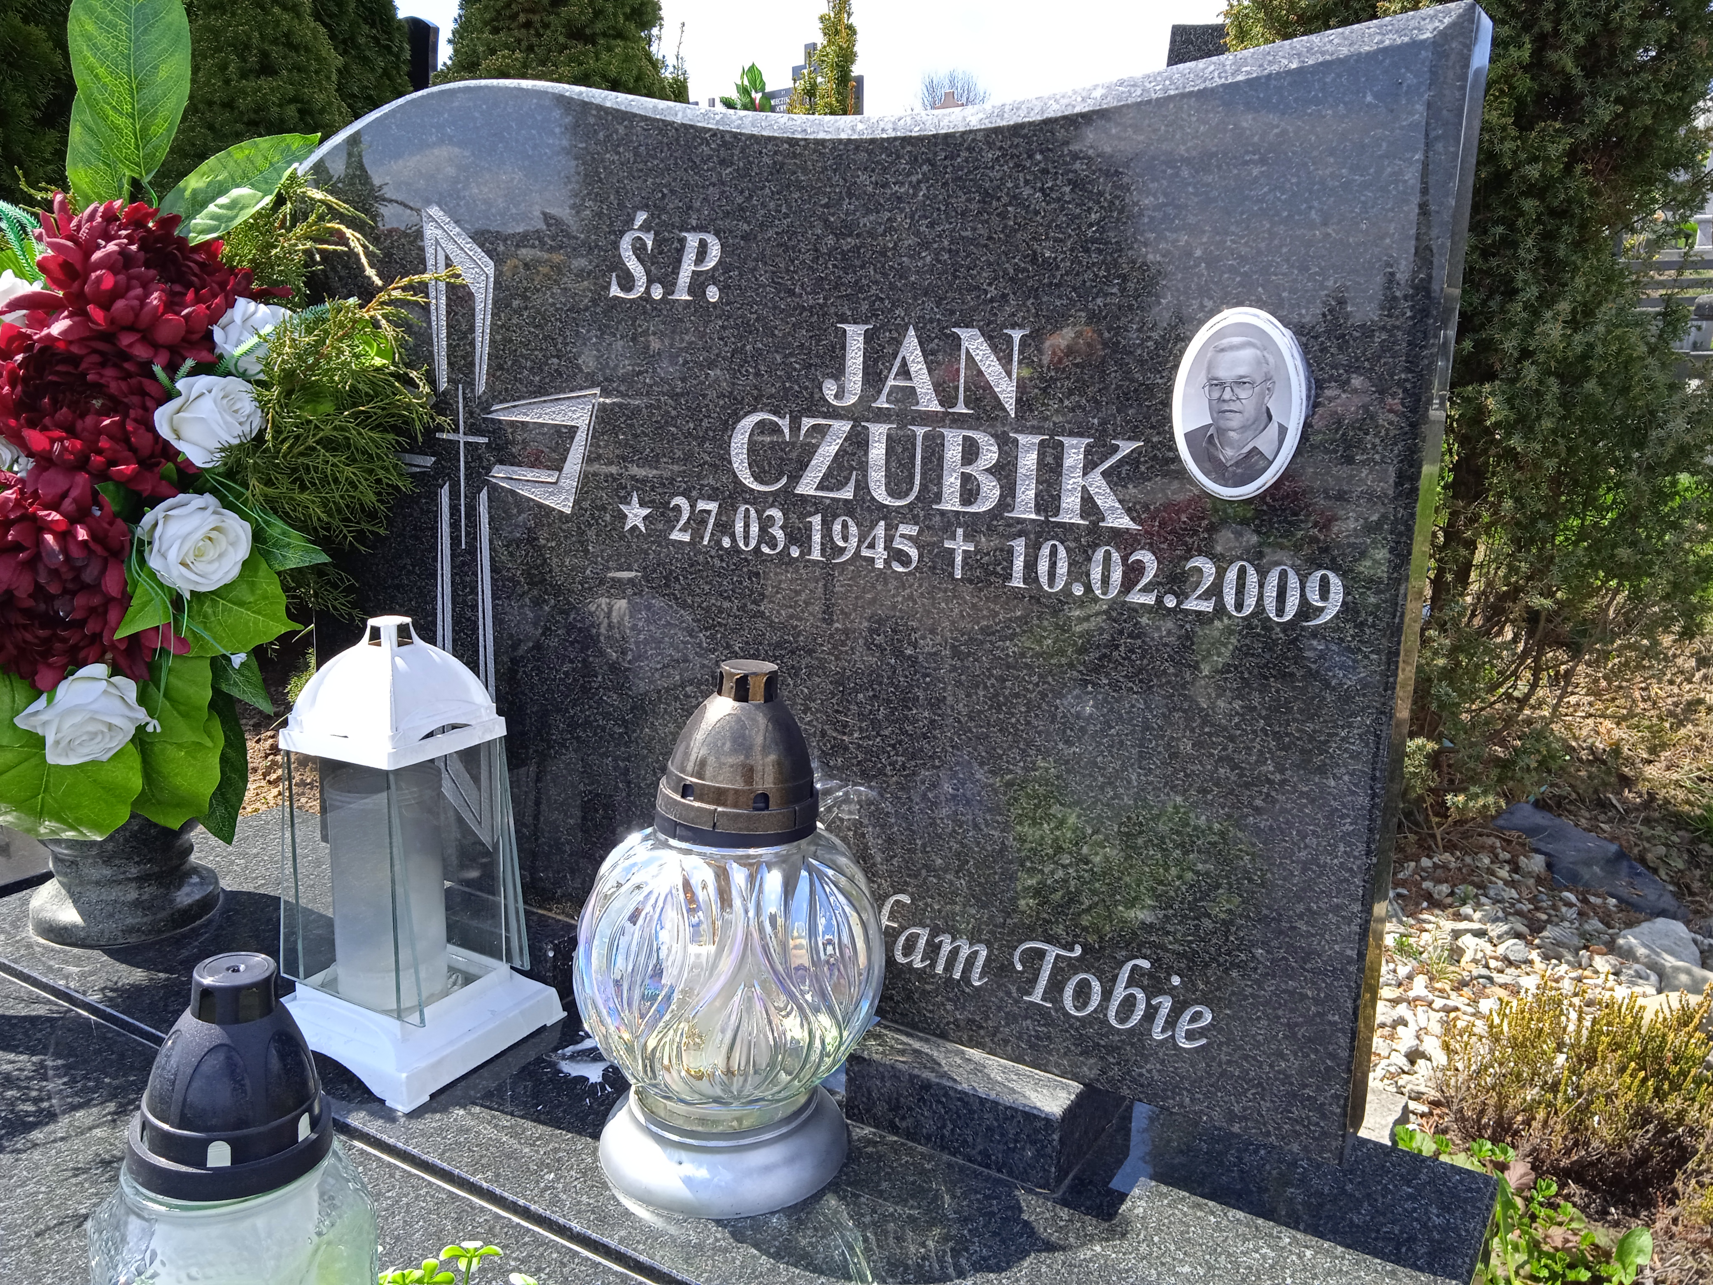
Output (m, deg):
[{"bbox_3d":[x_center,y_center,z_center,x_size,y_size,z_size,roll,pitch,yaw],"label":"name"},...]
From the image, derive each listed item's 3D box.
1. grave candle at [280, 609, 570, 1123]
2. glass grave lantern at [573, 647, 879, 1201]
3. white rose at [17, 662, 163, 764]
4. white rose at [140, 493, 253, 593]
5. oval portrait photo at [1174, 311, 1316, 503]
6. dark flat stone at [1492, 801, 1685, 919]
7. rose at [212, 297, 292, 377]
[{"bbox_3d":[-0.362,0.151,1.097,0.178,0.343,0.178,8,13,26],"label":"grave candle"},{"bbox_3d":[-0.085,0.187,0.954,0.211,0.349,0.211,2,12,0],"label":"glass grave lantern"},{"bbox_3d":[-0.655,0.062,1.180,0.112,0.085,0.070,-4,29,-27],"label":"white rose"},{"bbox_3d":[-0.559,-0.085,1.175,0.094,0.086,0.068,-6,12,-33],"label":"white rose"},{"bbox_3d":[0.233,-0.144,0.838,0.080,0.114,0.012,9,14,30],"label":"oval portrait photo"},{"bbox_3d":[1.360,0.375,2.600,0.200,0.080,0.500,3,12,6],"label":"dark flat stone"},{"bbox_3d":[-0.522,-0.265,1.200,0.070,0.066,0.062,-2,-15,-20],"label":"rose"}]

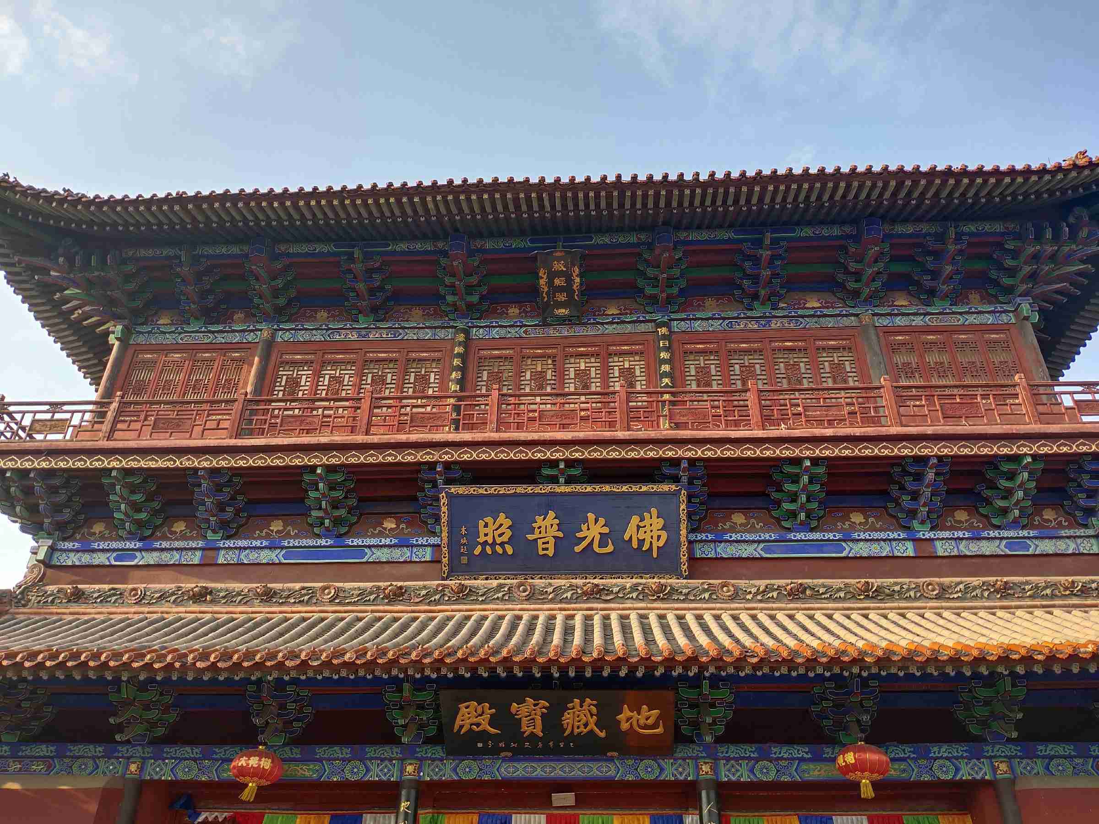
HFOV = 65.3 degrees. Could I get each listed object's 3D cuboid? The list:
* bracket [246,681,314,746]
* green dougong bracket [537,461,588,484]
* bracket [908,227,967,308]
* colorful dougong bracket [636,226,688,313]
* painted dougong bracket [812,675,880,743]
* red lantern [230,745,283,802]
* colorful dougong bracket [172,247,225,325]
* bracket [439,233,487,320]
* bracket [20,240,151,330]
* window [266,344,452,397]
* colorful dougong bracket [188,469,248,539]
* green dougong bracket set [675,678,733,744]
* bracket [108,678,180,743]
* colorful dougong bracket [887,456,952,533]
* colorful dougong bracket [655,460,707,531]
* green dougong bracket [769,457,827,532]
[{"bbox_3d":[-4.313,4.707,13.331,0.968,0.770,1.034,-1,-33,3],"label":"bracket"},{"bbox_3d":[0.240,1.552,15.073,0.979,0.848,1.260,-1,-33,3],"label":"green dougong bracket"},{"bbox_3d":[8.491,-2.916,18.253,1.100,1.166,1.386,-1,-33,3],"label":"bracket"},{"bbox_3d":[2.465,-2.912,18.546,1.122,1.364,1.474,-1,-33,3],"label":"colorful dougong bracket"},{"bbox_3d":[3.796,3.749,10.749,0.672,0.664,0.814,-1,-29,3],"label":"painted dougong bracket"},{"bbox_3d":[-4.165,5.136,12.196,0.748,0.743,0.748,-1,-33,3],"label":"red lantern"},{"bbox_3d":[-7.561,-2.604,18.157,1.008,0.995,1.365,-1,-33,3],"label":"colorful dougong bracket"},{"bbox_3d":[-1.636,-2.470,15.728,0.789,1.112,1.073,-1,-29,3],"label":"bracket"},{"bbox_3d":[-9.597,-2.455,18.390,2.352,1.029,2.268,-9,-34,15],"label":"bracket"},{"bbox_3d":[-4.121,-0.694,18.225,3.740,1.830,0.119,-1,-33,3],"label":"window"},{"bbox_3d":[-6.090,1.668,15.361,0.979,0.848,1.260,-1,-33,3],"label":"colorful dougong bracket"},{"bbox_3d":[2.295,4.352,12.397,0.874,0.735,0.903,-1,-33,3],"label":"green dougong bracket set"},{"bbox_3d":[-6.510,4.747,13.431,0.968,0.770,1.034,-1,-33,3],"label":"bracket"},{"bbox_3d":[6.490,1.436,14.789,0.979,0.848,1.260,-1,-33,3],"label":"colorful dougong bracket"},{"bbox_3d":[2.019,1.287,13.136,0.750,0.758,0.962,-1,-29,3],"label":"colorful dougong bracket"},{"bbox_3d":[4.415,1.475,14.884,0.979,0.848,1.260,-1,-33,3],"label":"green dougong bracket"}]

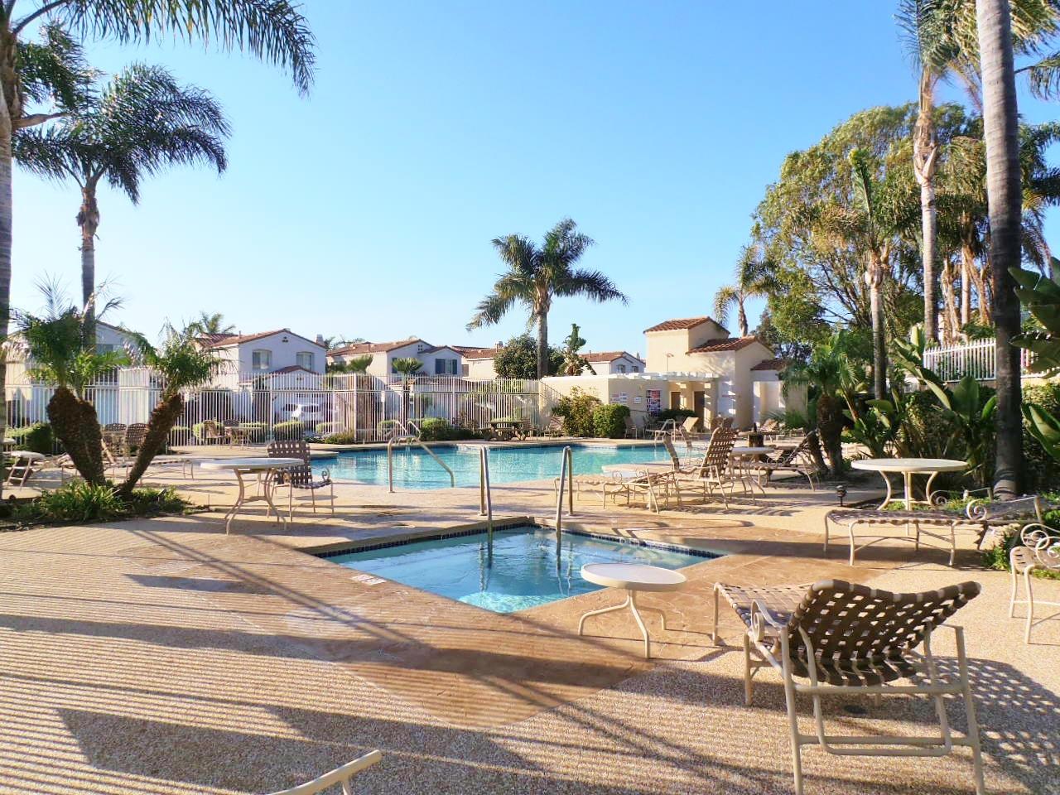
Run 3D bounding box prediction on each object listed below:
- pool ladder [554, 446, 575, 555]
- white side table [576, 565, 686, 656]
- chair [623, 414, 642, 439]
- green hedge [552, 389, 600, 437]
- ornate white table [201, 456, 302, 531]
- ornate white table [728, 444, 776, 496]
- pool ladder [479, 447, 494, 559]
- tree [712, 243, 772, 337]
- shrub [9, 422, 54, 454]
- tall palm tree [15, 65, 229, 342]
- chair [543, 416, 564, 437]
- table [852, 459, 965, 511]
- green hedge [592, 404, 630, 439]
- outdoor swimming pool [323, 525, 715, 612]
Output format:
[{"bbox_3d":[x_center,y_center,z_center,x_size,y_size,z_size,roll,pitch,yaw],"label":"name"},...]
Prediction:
[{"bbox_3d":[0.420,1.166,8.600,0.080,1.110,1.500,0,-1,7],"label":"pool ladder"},{"bbox_3d":[0.610,1.208,4.280,0.610,0.405,0.610,0,-1,0],"label":"white side table"},{"bbox_3d":[4.080,1.274,29.400,0.720,0.980,0.650,-1,-1,37],"label":"chair"},{"bbox_3d":[1.900,0.800,30.200,1.950,1.950,1.600,0,-1,0],"label":"green hedge"},{"bbox_3d":[-3.160,1.105,8.360,1.100,0.725,1.100,0,-1,0],"label":"ornate white table"},{"bbox_3d":[3.173,1.120,10.734,0.850,0.720,0.850,0,-1,0],"label":"ornate white table"},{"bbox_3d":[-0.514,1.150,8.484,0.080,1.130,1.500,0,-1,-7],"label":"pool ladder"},{"bbox_3d":[13.300,-3.852,46.000,3.900,11.700,3.800,0,-1,0],"label":"tree"},{"bbox_3d":[-14.498,1.243,21.385,1.350,0.970,1.150,0,-1,0],"label":"shrub"},{"bbox_3d":[-11.207,-3.659,20.058,6.000,10.700,5.800,0,-1,0],"label":"tall palm tree"},{"bbox_3d":[1.084,1.340,32.383,0.800,0.950,0.660,0,-1,-41],"label":"chair"},{"bbox_3d":[4.119,1.069,7.983,1.220,0.730,1.220,0,-1,0],"label":"table"},{"bbox_3d":[3.300,1.061,29.900,1.500,1.420,1.300,0,-1,0],"label":"green hedge"},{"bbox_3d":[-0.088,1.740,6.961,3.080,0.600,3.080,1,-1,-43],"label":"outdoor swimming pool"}]

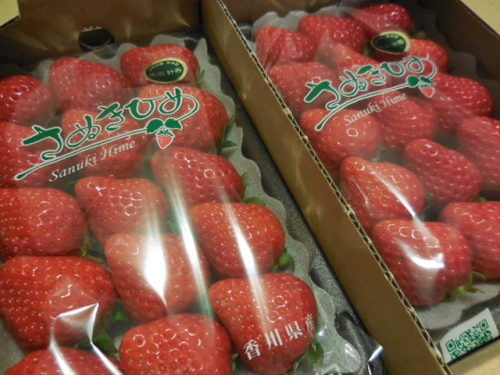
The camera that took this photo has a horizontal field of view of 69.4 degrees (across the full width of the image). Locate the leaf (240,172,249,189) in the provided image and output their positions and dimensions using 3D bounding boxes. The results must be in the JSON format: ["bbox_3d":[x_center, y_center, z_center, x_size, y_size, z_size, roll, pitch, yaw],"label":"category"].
[{"bbox_3d":[-0.003,-0.004,0.188,0.005,0.003,0.009,0,59,-4],"label":"leaf"}]

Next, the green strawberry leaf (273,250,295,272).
[{"bbox_3d":[0.015,0.034,0.167,0.011,0.005,0.010,0,59,-4],"label":"green strawberry leaf"}]

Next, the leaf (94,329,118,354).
[{"bbox_3d":[-0.058,0.062,0.146,0.011,0.005,0.010,0,59,-4],"label":"leaf"}]

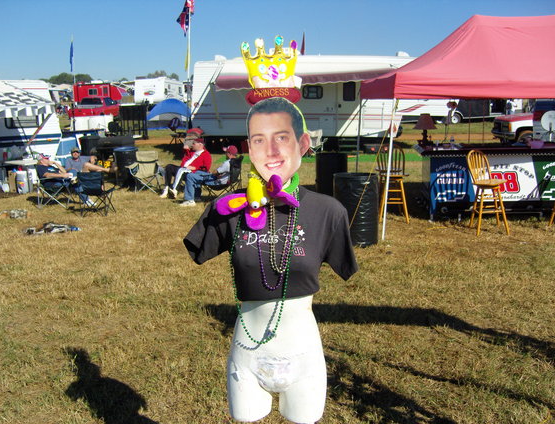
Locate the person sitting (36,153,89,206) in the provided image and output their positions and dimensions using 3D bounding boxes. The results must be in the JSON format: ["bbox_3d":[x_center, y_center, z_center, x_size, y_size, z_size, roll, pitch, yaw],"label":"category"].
[{"bbox_3d":[-4.257,-0.661,11.095,1.030,1.080,0.640,1,11,6],"label":"person sitting"}]

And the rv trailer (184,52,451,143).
[{"bbox_3d":[1.609,-3.752,19.339,8.750,3.220,2.450,2,11,11],"label":"rv trailer"}]

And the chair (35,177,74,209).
[{"bbox_3d":[-4.268,-0.487,10.600,0.630,0.850,0.820,-1,11,-10],"label":"chair"}]

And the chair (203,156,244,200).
[{"bbox_3d":[-1.031,-0.630,10.600,0.650,0.860,0.820,3,11,11],"label":"chair"}]

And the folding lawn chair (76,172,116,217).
[{"bbox_3d":[-3.453,-0.431,10.569,0.780,0.840,0.620,2,11,11],"label":"folding lawn chair"}]

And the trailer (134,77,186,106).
[{"bbox_3d":[-10.900,-10.824,52.000,2.550,3.000,8.000,1,11,1],"label":"trailer"}]

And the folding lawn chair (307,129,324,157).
[{"bbox_3d":[1.247,-2.110,17.300,0.820,0.880,0.620,4,11,15],"label":"folding lawn chair"}]

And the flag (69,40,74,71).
[{"bbox_3d":[-7.786,-5.958,21.000,0.200,1.380,0.160,-3,12,-16],"label":"flag"}]

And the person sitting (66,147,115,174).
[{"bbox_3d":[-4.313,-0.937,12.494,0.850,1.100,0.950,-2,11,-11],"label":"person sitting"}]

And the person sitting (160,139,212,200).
[{"bbox_3d":[-1.902,-0.962,11.476,1.020,1.280,0.650,-3,12,-17],"label":"person sitting"}]

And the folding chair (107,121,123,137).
[{"bbox_3d":[-6.587,-3.126,22.411,0.650,0.920,0.620,2,11,11],"label":"folding chair"}]

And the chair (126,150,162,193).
[{"bbox_3d":[-2.864,-0.885,11.913,0.820,0.900,0.640,1,11,3],"label":"chair"}]

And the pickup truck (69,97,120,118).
[{"bbox_3d":[-10.300,-6.227,34.500,2.000,1.880,5.600,3,11,14],"label":"pickup truck"}]

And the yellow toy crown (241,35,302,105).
[{"bbox_3d":[-0.015,-0.438,1.720,0.182,0.205,0.150,1,11,0],"label":"yellow toy crown"}]

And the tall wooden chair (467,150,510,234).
[{"bbox_3d":[2.711,-0.274,7.097,0.450,1.060,0.480,-3,12,-16],"label":"tall wooden chair"}]

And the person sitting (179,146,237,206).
[{"bbox_3d":[-1.286,-0.690,10.500,1.050,1.140,0.580,2,11,5],"label":"person sitting"}]

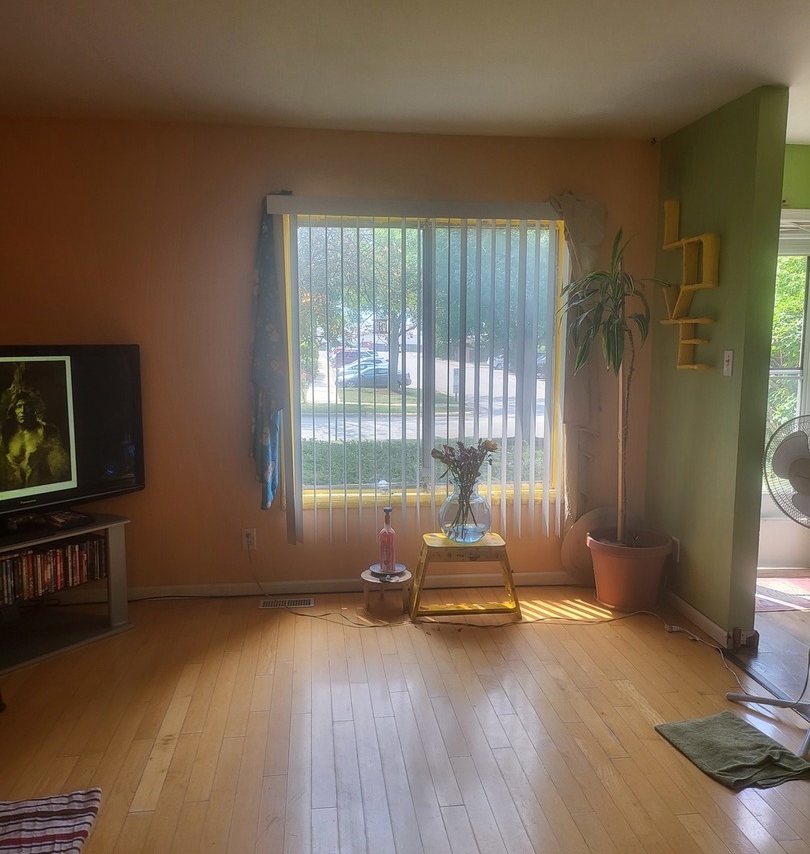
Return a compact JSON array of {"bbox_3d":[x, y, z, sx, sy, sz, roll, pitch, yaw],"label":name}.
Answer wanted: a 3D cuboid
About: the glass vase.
[{"bbox_3d":[0.303,0.416,3.768,0.265,0.312,0.265,-1,7,-7],"label":"glass vase"}]

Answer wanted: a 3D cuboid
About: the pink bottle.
[{"bbox_3d":[-0.086,0.574,3.820,0.083,0.342,0.083,-1,7,-7],"label":"pink bottle"}]

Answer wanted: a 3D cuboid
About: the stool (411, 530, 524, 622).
[{"bbox_3d":[0.287,0.752,3.803,0.535,0.375,0.270,0,7,-4],"label":"stool"}]

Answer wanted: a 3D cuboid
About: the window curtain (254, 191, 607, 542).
[{"bbox_3d":[0.146,-0.288,3.913,1.810,1.800,0.140,-1,7,-7],"label":"window curtain"}]

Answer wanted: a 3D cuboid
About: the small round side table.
[{"bbox_3d":[-0.097,0.845,3.853,0.250,0.175,0.250,-1,7,-7],"label":"small round side table"}]

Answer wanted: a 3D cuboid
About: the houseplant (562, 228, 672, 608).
[{"bbox_3d":[1.082,-0.033,3.829,0.570,1.930,0.500,-1,7,-7],"label":"houseplant"}]

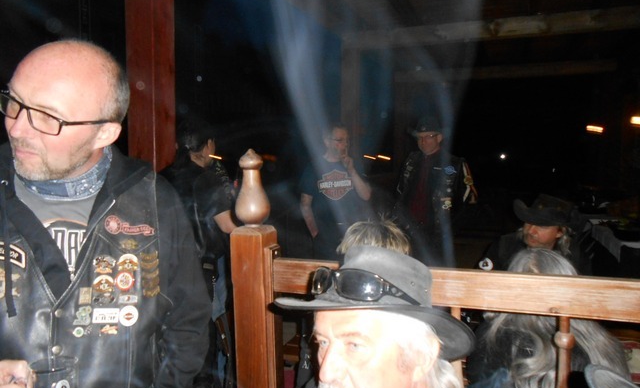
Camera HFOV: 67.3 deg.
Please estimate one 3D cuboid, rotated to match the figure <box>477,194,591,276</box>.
[{"bbox_3d":[1.100,0.660,2.480,0.640,1.300,0.720,1,4,25],"label":"figure"}]

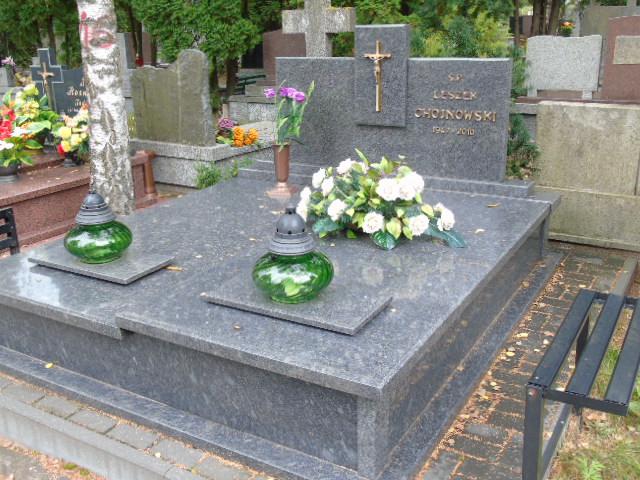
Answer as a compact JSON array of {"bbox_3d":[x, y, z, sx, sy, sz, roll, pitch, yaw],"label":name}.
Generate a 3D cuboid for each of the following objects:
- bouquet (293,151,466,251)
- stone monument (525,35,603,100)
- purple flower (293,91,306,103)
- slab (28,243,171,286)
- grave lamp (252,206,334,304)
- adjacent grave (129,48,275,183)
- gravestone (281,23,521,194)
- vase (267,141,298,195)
[{"bbox_3d":[0.340,-0.217,3.184,0.780,0.330,0.520,5,19,20],"label":"bouquet"},{"bbox_3d":[2.371,-1.681,6.119,0.669,0.580,0.120,9,21,29],"label":"stone monument"},{"bbox_3d":[-0.131,-0.920,4.030,0.085,0.075,0.085,-1,18,1],"label":"purple flower"},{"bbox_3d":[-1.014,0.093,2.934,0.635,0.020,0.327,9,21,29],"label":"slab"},{"bbox_3d":[-0.099,0.039,2.278,0.295,0.350,0.295,-1,18,0],"label":"grave lamp"},{"bbox_3d":[-0.997,-1.399,6.685,1.220,1.260,2.050,9,21,29],"label":"adjacent grave"},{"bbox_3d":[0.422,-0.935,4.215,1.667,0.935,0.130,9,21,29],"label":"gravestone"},{"bbox_3d":[-0.256,-0.482,4.184,0.155,0.340,0.155,2,18,11],"label":"vase"}]

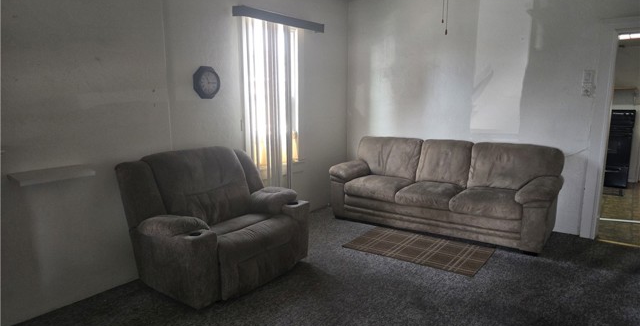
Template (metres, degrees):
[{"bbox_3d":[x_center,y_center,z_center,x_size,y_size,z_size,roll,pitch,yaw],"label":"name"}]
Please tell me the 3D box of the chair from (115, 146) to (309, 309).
[{"bbox_3d":[-0.790,0.405,3.529,0.905,1.007,1.212,6,11,35],"label":"chair"}]

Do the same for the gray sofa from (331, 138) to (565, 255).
[{"bbox_3d":[1.315,0.241,4.686,2.384,0.942,0.934,6,11,35],"label":"gray sofa"}]

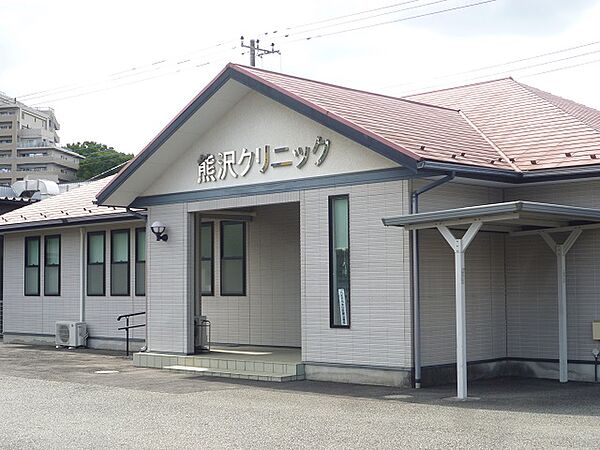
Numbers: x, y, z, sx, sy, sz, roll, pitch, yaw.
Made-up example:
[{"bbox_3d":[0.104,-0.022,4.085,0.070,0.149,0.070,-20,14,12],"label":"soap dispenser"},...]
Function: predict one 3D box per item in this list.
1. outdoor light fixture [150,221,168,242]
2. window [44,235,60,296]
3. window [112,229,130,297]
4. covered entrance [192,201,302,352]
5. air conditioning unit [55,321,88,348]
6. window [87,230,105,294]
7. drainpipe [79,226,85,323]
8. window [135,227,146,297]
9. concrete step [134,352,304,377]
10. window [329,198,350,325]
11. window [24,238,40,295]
[{"bbox_3d":[-2.337,0.107,16.449,0.246,0.334,0.280,-4,-5,44],"label":"outdoor light fixture"},{"bbox_3d":[-5.785,0.942,23.150,0.728,1.432,0.100,-4,-5,44],"label":"window"},{"bbox_3d":[-3.852,0.806,21.258,0.704,1.432,0.100,-4,-5,44],"label":"window"},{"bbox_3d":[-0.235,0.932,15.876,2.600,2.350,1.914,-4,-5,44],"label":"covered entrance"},{"bbox_3d":[-5.086,2.465,22.014,0.805,0.594,0.290,-4,-5,44],"label":"air conditioning unit"},{"bbox_3d":[-4.496,0.851,21.888,0.734,1.432,0.100,-4,-5,44],"label":"window"},{"bbox_3d":[-4.899,1.402,22.164,0.069,2.666,0.069,-4,-5,44],"label":"drainpipe"},{"bbox_3d":[-3.205,0.761,20.624,0.724,1.432,0.100,-4,-5,44],"label":"window"},{"bbox_3d":[-1.452,2.193,15.354,3.868,0.224,0.516,-4,-5,44],"label":"concrete step"},{"bbox_3d":[0.561,0.513,13.789,0.385,1.855,0.100,-4,-5,44],"label":"window"},{"bbox_3d":[-6.421,0.987,23.773,0.724,1.432,0.100,-4,-5,44],"label":"window"}]

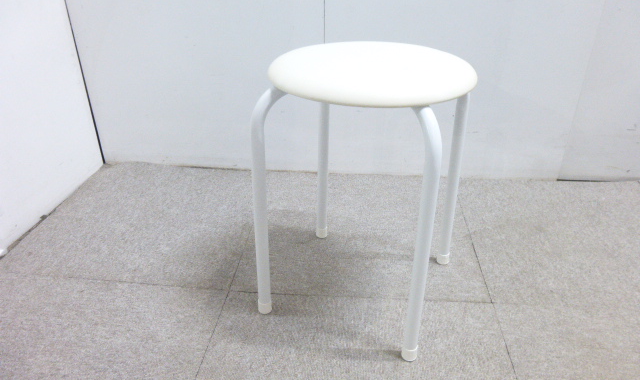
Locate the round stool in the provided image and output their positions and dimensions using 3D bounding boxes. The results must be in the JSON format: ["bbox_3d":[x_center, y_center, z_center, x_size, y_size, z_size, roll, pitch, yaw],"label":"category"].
[{"bbox_3d":[0.078,-0.005,0.809,0.315,0.442,0.315,0,30,0],"label":"round stool"}]

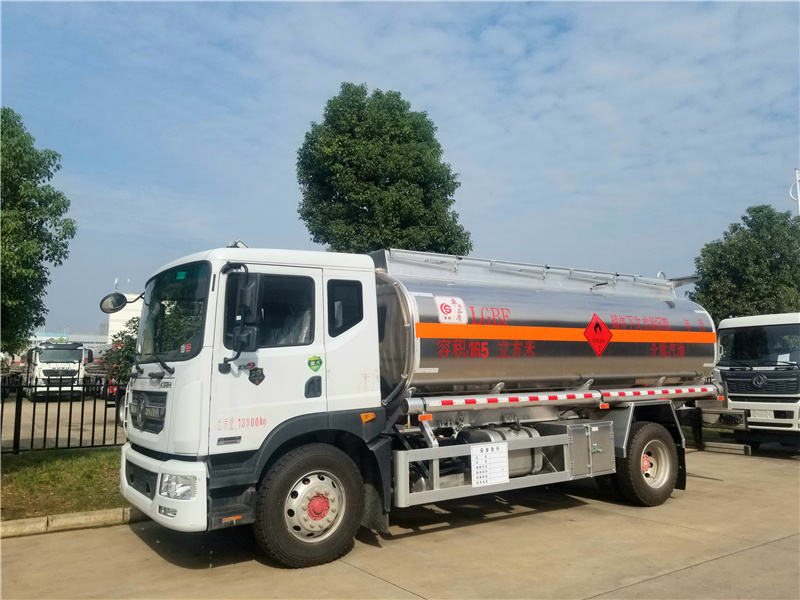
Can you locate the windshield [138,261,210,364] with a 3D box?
[{"bbox_3d":[-2.301,0.187,5.834,0.340,0.900,2.150,12,-11,-30],"label":"windshield"}]

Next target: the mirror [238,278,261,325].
[{"bbox_3d":[-1.203,0.004,4.799,0.200,0.400,0.100,-3,-6,28],"label":"mirror"}]

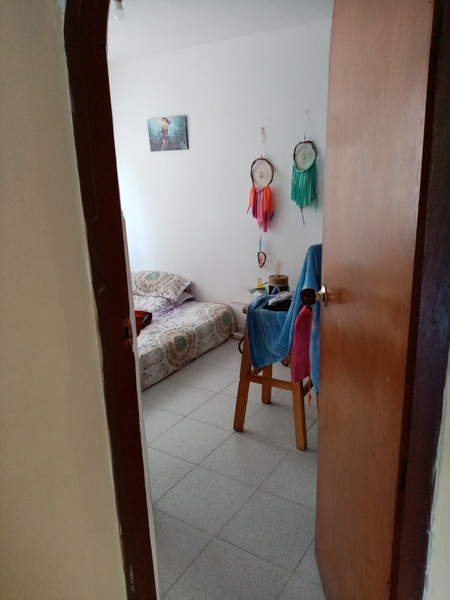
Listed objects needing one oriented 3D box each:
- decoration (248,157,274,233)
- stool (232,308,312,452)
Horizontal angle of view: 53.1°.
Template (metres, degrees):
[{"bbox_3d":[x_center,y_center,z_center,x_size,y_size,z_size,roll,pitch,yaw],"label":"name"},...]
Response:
[{"bbox_3d":[0.288,-0.828,3.614,0.215,0.590,0.040,8,18,33],"label":"decoration"},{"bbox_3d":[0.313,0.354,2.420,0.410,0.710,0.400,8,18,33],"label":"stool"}]

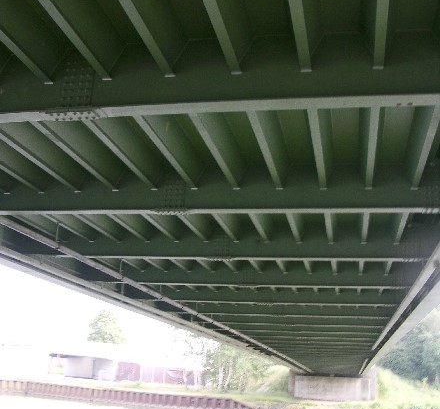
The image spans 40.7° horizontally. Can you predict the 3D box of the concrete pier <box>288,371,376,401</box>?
[{"bbox_3d":[15.911,25.581,83.775,11.900,4.100,3.800,0,-17,12],"label":"concrete pier"}]

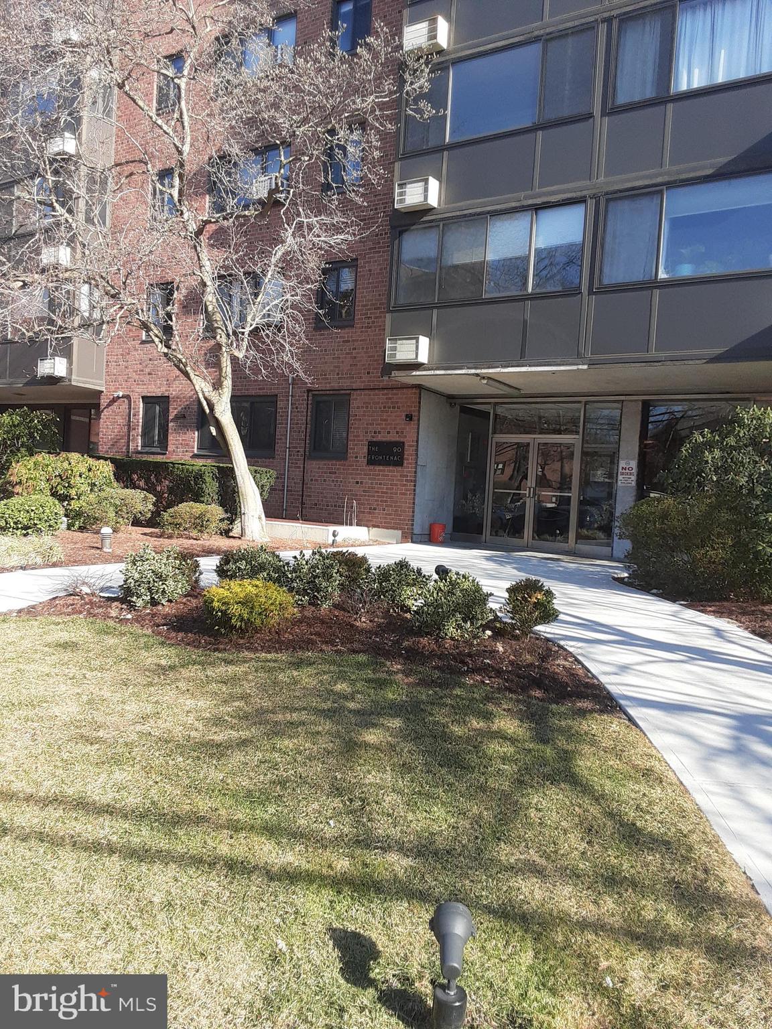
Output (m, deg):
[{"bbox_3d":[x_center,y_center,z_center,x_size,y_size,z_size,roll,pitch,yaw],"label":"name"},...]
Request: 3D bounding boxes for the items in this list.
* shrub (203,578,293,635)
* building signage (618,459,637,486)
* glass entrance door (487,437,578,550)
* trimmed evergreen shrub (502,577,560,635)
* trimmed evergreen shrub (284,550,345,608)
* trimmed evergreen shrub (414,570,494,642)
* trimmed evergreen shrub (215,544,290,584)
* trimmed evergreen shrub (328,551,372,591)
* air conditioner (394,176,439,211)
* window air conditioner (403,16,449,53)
[{"bbox_3d":[-1.155,0.762,6.844,0.765,0.405,0.650,3,2,0],"label":"shrub"},{"bbox_3d":[4.346,-0.741,14.452,0.305,0.457,0.020,5,3,34],"label":"building signage"},{"bbox_3d":[2.804,-0.428,15.501,1.840,2.120,0.100,5,3,34],"label":"glass entrance door"},{"bbox_3d":[1.319,0.825,7.319,0.501,0.485,0.476,3,2,0],"label":"trimmed evergreen shrub"},{"bbox_3d":[-0.711,0.620,8.003,0.571,0.581,0.543,3,2,0],"label":"trimmed evergreen shrub"},{"bbox_3d":[0.580,0.773,6.996,0.700,0.551,0.665,3,2,0],"label":"trimmed evergreen shrub"},{"bbox_3d":[-1.353,0.589,8.268,0.774,0.540,0.658,3,2,0],"label":"trimmed evergreen shrub"},{"bbox_3d":[-0.416,0.637,8.673,0.540,0.490,0.513,3,2,0],"label":"trimmed evergreen shrub"},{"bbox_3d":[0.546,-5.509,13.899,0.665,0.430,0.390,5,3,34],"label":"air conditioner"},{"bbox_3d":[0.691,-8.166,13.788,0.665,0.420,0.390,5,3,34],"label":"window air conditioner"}]

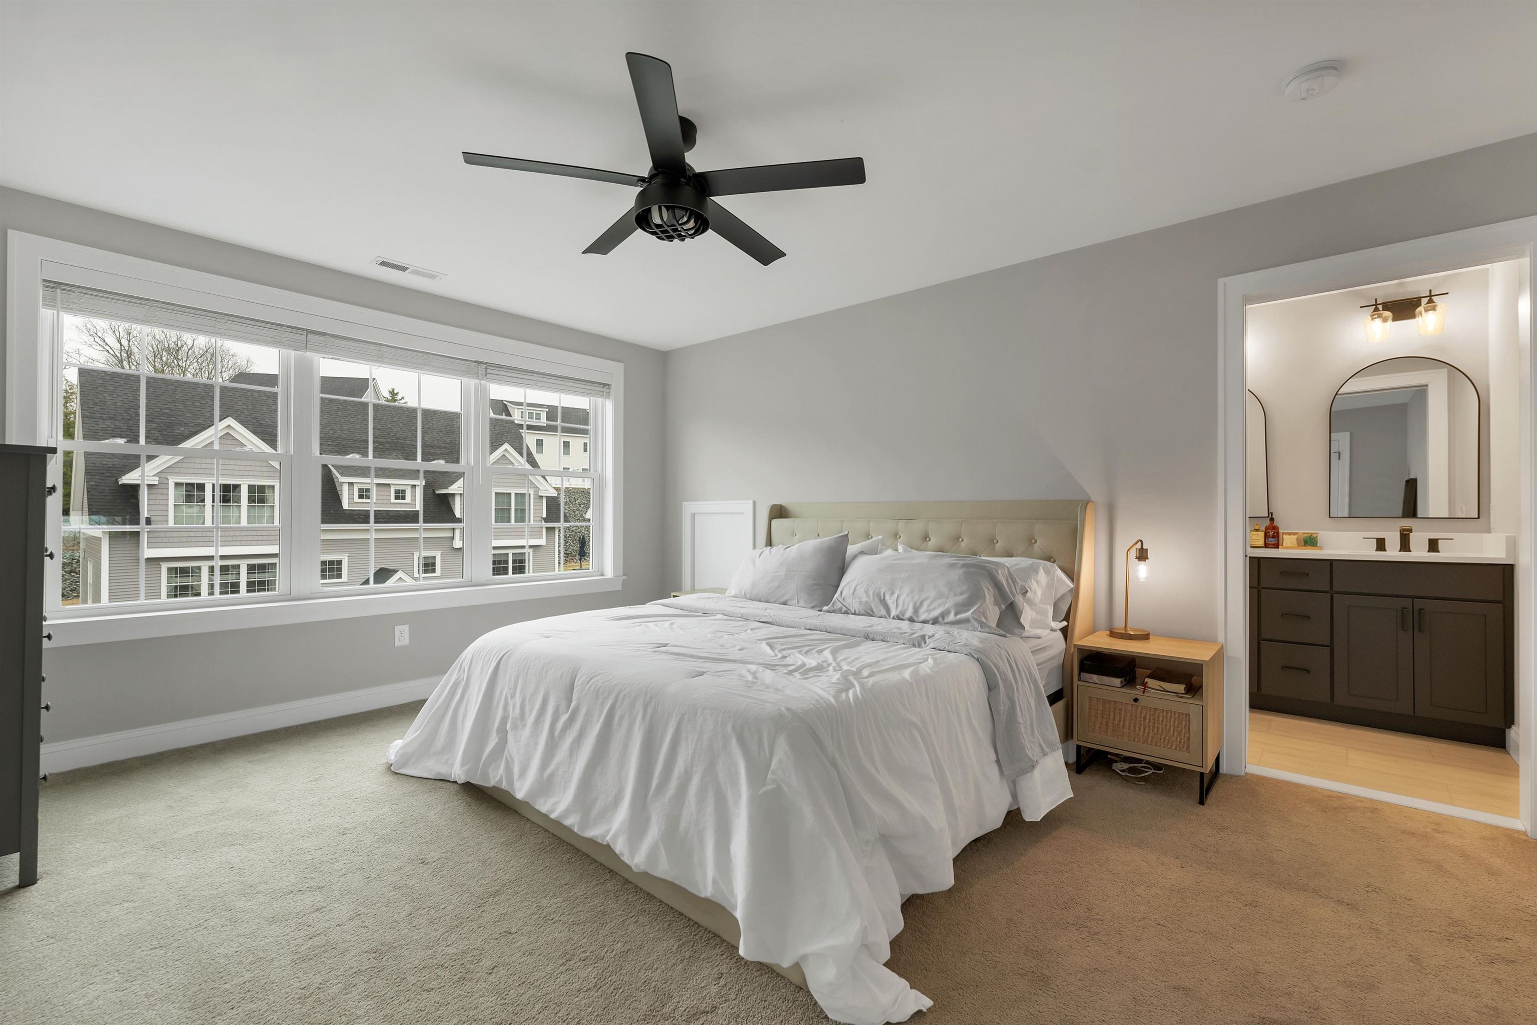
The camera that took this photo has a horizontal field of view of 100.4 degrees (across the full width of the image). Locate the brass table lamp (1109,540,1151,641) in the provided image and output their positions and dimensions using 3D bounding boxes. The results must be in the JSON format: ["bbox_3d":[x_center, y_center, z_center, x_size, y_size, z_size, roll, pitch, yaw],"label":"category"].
[{"bbox_3d":[1.643,0.348,2.921,0.160,0.448,0.160,0,0,41],"label":"brass table lamp"}]

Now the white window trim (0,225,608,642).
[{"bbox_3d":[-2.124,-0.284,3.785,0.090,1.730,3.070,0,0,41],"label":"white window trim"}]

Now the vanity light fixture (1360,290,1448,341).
[{"bbox_3d":[3.500,-1.076,3.532,0.347,0.248,0.160,0,0,41],"label":"vanity light fixture"}]

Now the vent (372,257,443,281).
[{"bbox_3d":[-1.962,-1.322,3.510,0.153,0.015,0.352,0,0,41],"label":"vent"}]

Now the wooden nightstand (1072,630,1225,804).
[{"bbox_3d":[1.631,0.846,2.754,0.482,0.552,0.415,0,0,41],"label":"wooden nightstand"}]

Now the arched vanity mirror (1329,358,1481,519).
[{"bbox_3d":[3.538,-0.417,3.586,0.610,0.910,0.025,0,0,41],"label":"arched vanity mirror"}]

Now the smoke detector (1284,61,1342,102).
[{"bbox_3d":[1.644,-1.301,1.938,0.141,0.042,0.141,0,0,41],"label":"smoke detector"}]

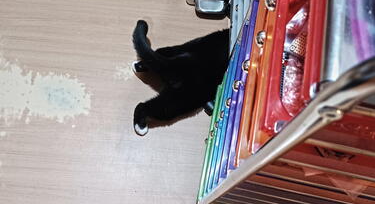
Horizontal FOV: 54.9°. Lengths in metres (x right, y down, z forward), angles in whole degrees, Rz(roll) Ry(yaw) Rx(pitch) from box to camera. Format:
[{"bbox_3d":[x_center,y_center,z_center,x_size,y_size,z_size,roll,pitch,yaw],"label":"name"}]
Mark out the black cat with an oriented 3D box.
[{"bbox_3d":[0.064,-0.099,1.000,0.440,0.300,0.210,-11,71,-7],"label":"black cat"}]

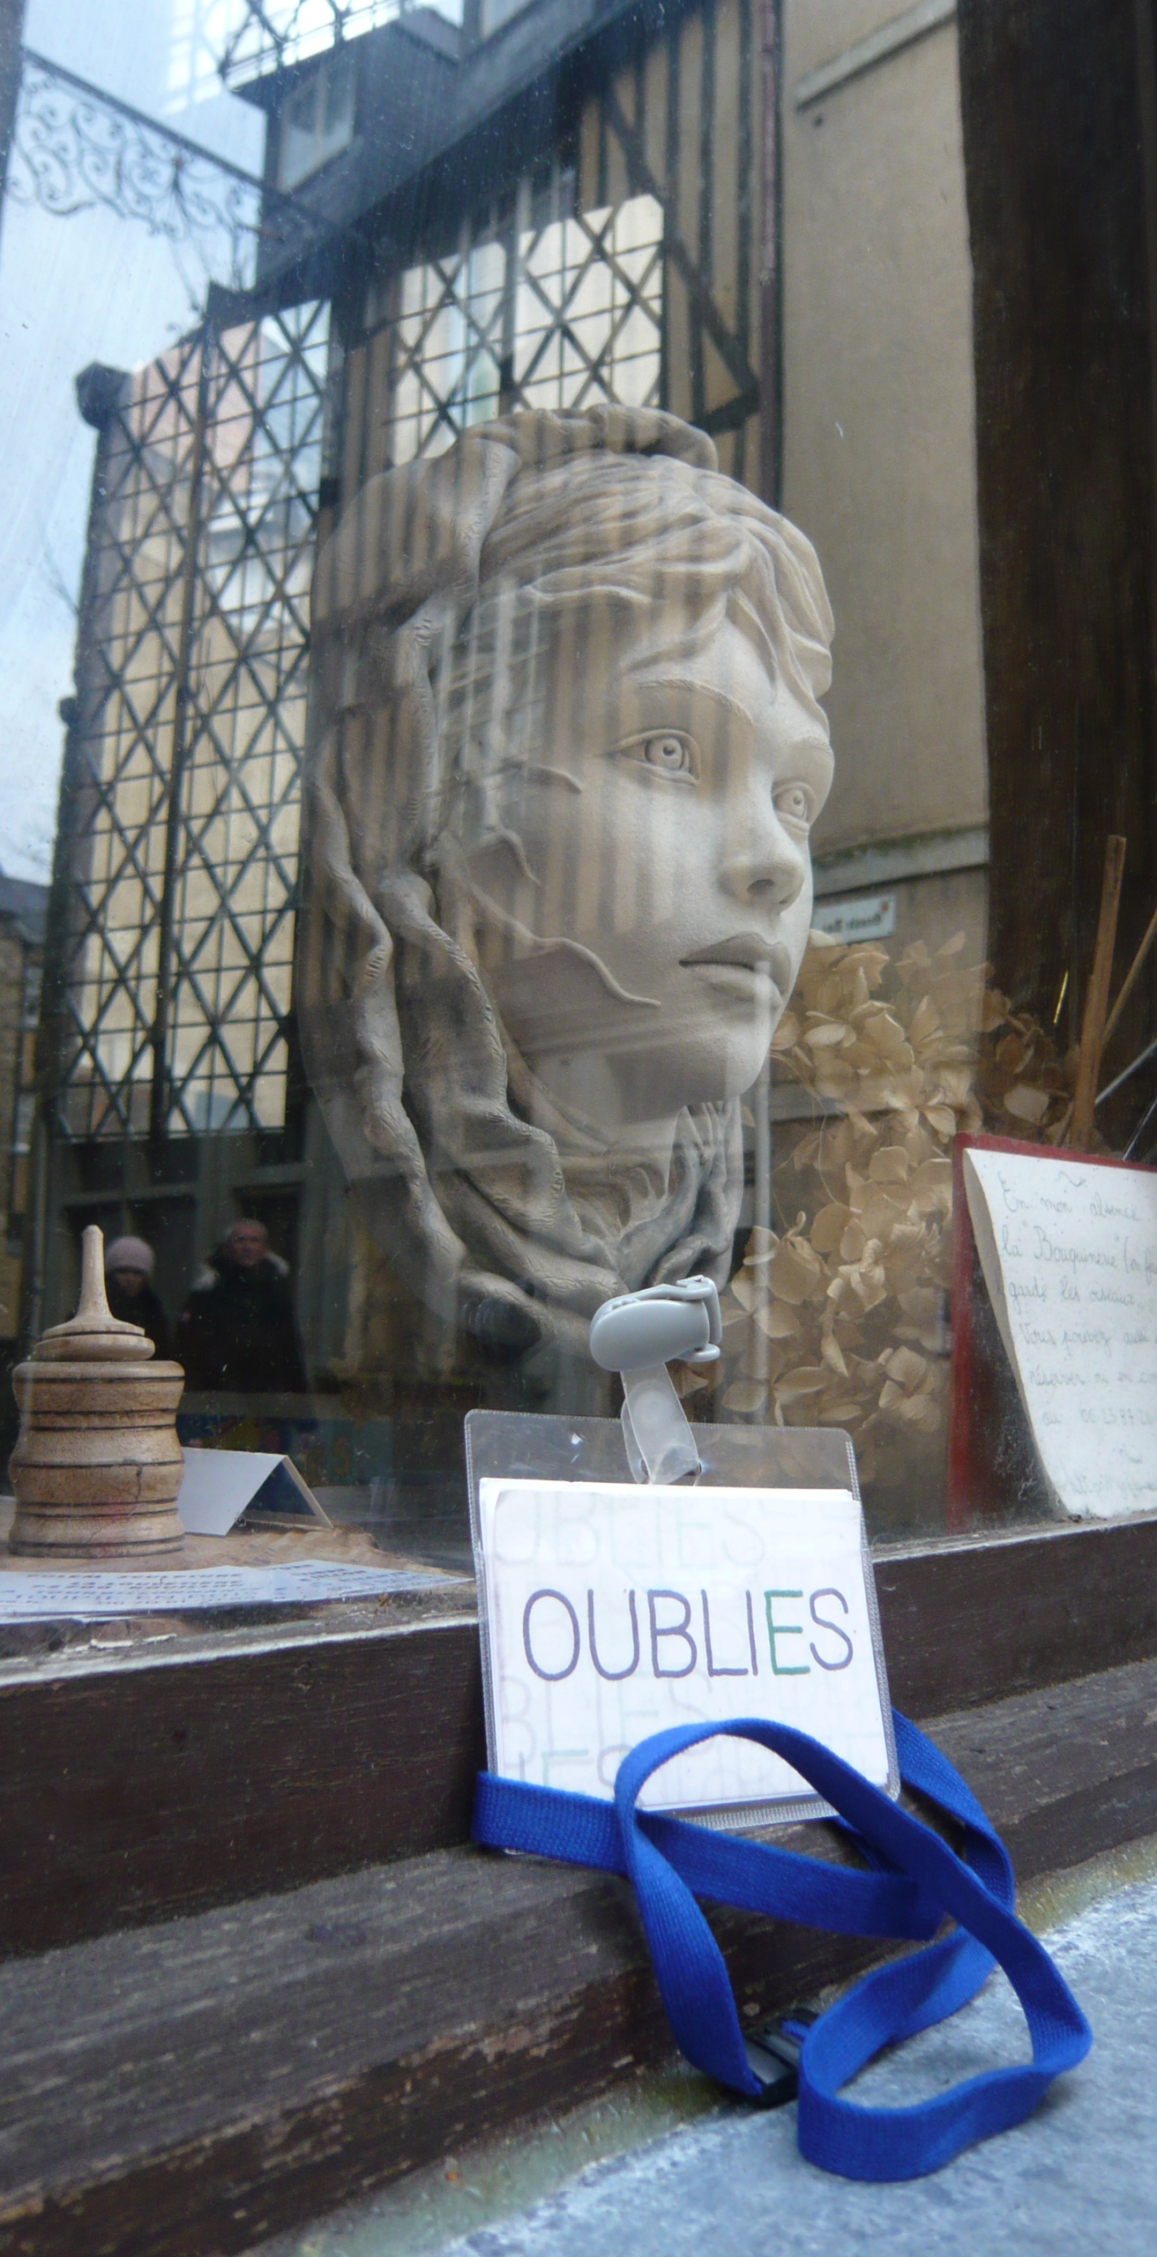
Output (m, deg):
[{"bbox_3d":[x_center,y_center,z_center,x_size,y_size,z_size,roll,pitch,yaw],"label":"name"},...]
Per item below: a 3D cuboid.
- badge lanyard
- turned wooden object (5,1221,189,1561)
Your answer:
[{"bbox_3d":[0.047,0.125,0.307,0.087,0.042,0.119,-6,-10,38],"label":"badge lanyard"},{"bbox_3d":[-0.105,0.056,0.400,0.037,0.071,0.037,-6,-10,38],"label":"turned wooden object"}]

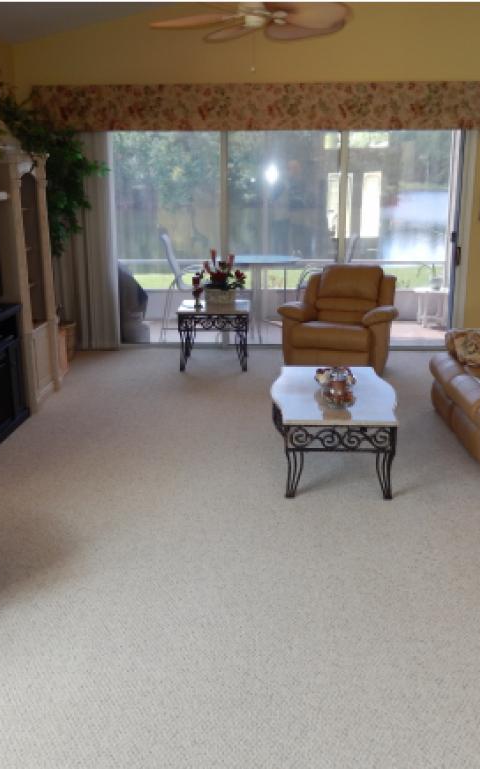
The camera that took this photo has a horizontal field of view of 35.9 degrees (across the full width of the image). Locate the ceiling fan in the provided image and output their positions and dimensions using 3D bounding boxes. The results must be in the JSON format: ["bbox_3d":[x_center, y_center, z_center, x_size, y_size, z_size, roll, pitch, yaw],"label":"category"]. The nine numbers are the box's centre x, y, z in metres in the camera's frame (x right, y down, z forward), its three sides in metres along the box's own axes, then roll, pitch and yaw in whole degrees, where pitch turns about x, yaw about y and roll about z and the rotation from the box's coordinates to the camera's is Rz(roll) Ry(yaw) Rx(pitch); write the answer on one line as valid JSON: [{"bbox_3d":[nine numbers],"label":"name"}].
[{"bbox_3d":[0.072,-2.426,4.671,1.320,0.400,1.320,0,14,2],"label":"ceiling fan"}]

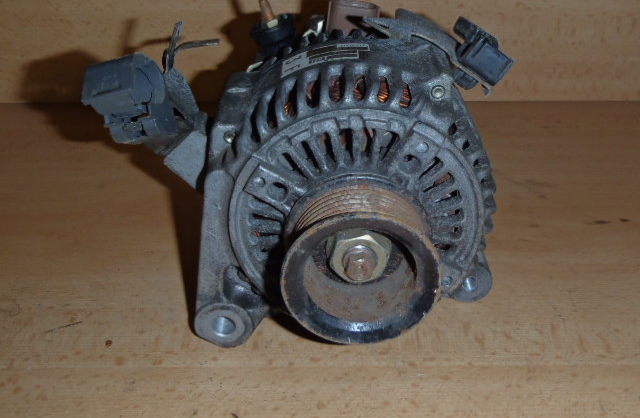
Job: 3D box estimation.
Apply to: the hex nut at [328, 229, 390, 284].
[{"bbox_3d":[0.016,0.018,0.291,0.028,0.028,0.011,0,31,0],"label":"hex nut"}]

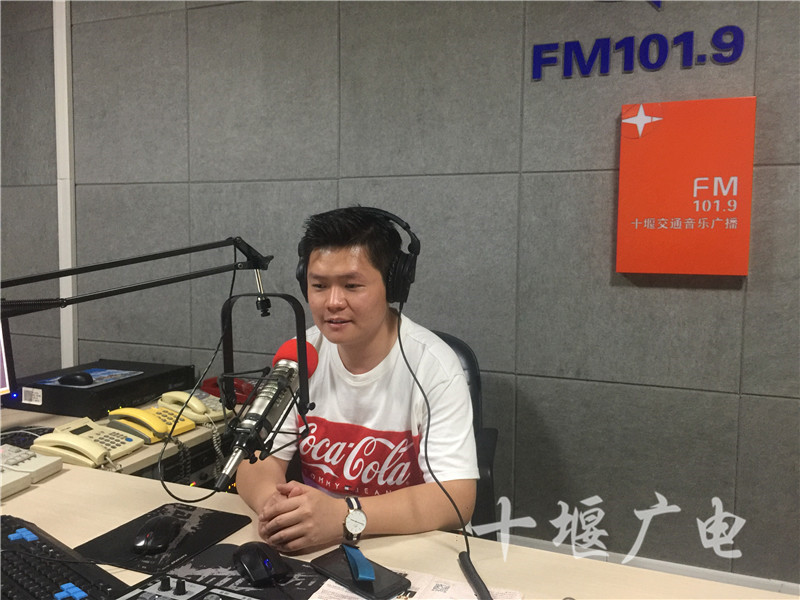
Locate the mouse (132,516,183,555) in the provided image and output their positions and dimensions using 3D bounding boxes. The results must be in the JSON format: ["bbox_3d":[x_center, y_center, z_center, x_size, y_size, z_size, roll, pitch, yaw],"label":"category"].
[{"bbox_3d":[-0.413,0.396,1.144,0.061,0.036,0.105,1,5,9],"label":"mouse"}]

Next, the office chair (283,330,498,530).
[{"bbox_3d":[-0.112,0.618,1.460,0.610,1.070,0.650,3,5,21],"label":"office chair"}]

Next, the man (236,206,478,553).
[{"bbox_3d":[-0.071,0.479,1.360,0.520,1.330,0.580,4,6,36],"label":"man"}]

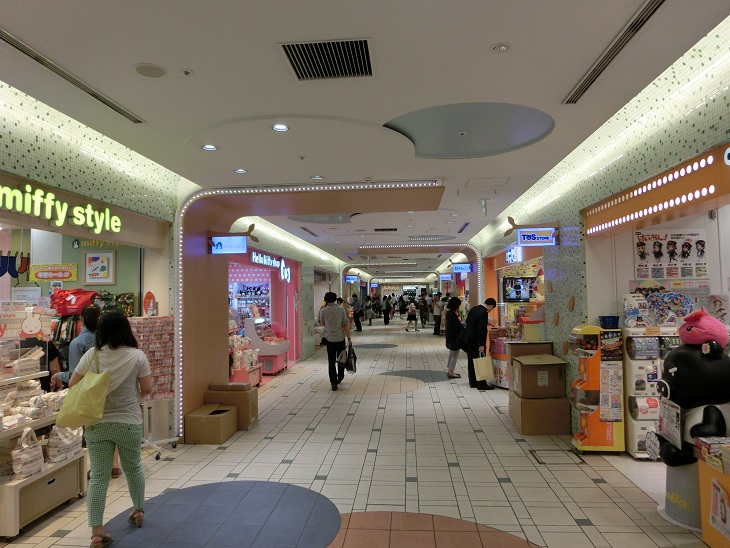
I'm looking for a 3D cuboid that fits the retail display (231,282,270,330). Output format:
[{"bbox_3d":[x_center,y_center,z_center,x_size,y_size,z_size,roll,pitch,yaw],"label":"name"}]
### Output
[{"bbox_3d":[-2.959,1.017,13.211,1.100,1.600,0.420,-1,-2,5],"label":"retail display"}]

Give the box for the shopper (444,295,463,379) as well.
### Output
[{"bbox_3d":[1.752,1.252,9.894,0.400,1.550,0.450,0,-3,-11],"label":"shopper"}]

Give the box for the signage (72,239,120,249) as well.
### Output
[{"bbox_3d":[-3.203,-0.363,6.053,0.610,0.115,0.030,-1,-2,5],"label":"signage"}]

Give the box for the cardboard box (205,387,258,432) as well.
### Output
[{"bbox_3d":[-1.675,1.691,6.381,0.550,0.476,0.380,-1,-2,5],"label":"cardboard box"}]

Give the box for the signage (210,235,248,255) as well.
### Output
[{"bbox_3d":[-1.718,-0.367,6.472,0.470,0.225,0.080,-1,-2,5],"label":"signage"}]

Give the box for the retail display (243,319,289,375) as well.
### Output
[{"bbox_3d":[-2.088,1.526,10.980,0.770,1.180,0.930,-1,-2,5],"label":"retail display"}]

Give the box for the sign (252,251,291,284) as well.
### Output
[{"bbox_3d":[-1.845,-0.087,10.298,0.090,0.500,2.900,-1,-2,5],"label":"sign"}]

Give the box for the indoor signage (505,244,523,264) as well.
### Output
[{"bbox_3d":[2.591,-0.321,8.808,0.100,0.270,0.780,-1,-2,5],"label":"indoor signage"}]

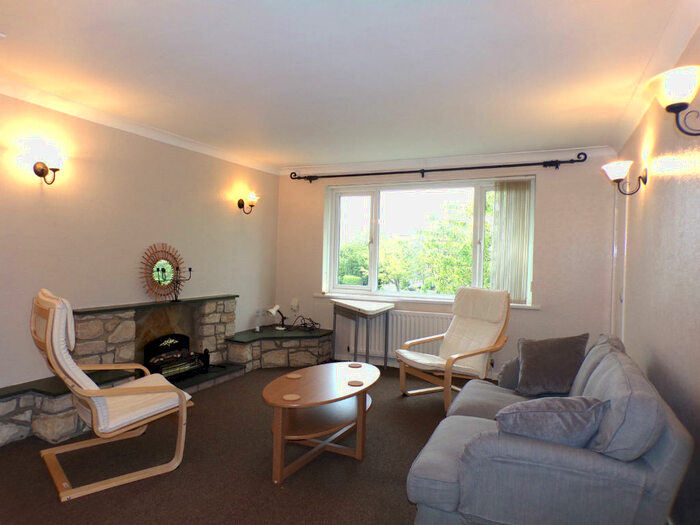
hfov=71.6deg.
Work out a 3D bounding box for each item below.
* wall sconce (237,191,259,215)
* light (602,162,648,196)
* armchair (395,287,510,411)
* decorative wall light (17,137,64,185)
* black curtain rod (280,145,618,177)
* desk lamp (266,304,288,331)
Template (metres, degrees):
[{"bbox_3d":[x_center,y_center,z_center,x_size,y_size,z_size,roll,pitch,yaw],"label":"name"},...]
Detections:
[{"bbox_3d":[-1.148,-0.679,5.607,0.265,0.237,0.189,2,1,26],"label":"wall sconce"},{"bbox_3d":[1.875,-0.583,3.326,0.265,0.237,0.189,2,1,26],"label":"light"},{"bbox_3d":[0.892,0.721,4.319,0.767,1.016,0.685,1,1,-27],"label":"armchair"},{"bbox_3d":[-2.162,-0.683,3.525,0.265,0.237,0.189,2,1,26],"label":"decorative wall light"},{"bbox_3d":[0.830,-1.121,5.422,3.947,0.077,0.075,2,1,26],"label":"black curtain rod"},{"bbox_3d":[-0.888,0.669,5.947,0.255,0.305,0.131,1,1,-9],"label":"desk lamp"}]

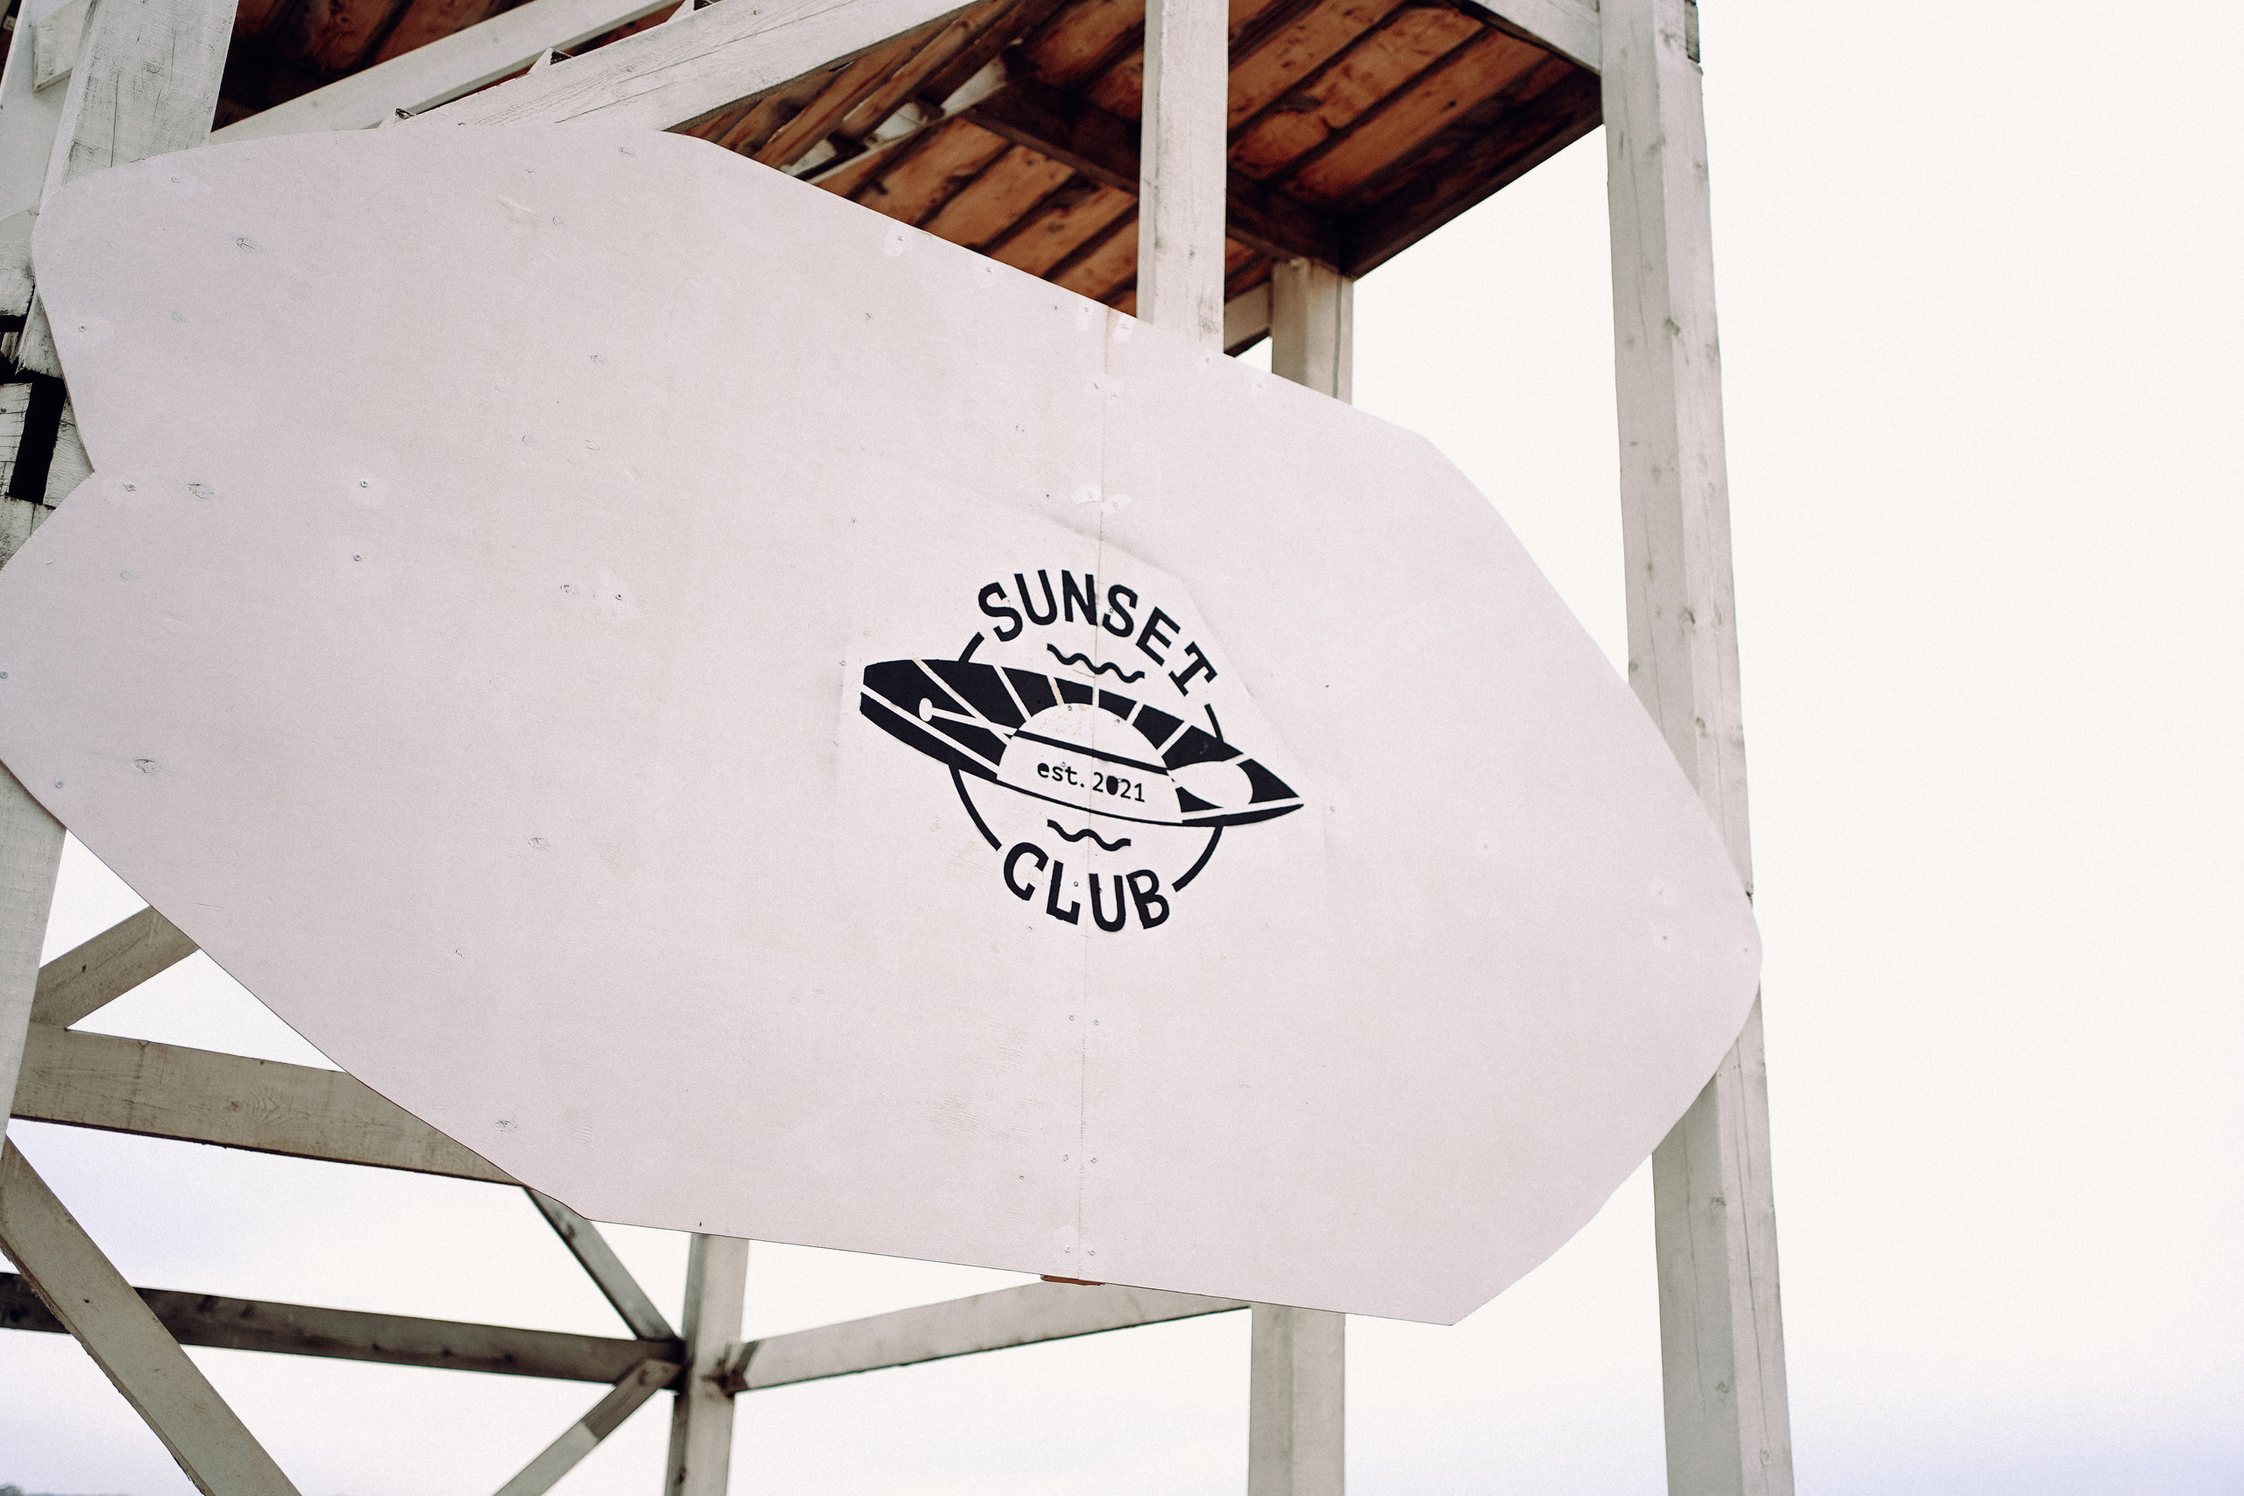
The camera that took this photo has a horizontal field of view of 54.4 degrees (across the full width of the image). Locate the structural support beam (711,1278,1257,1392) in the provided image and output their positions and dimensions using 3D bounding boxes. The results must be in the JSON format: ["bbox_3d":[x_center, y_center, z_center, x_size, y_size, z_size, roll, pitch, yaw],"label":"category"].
[{"bbox_3d":[-0.461,1.621,6.095,0.052,0.145,3.080,15,-25,-29],"label":"structural support beam"}]

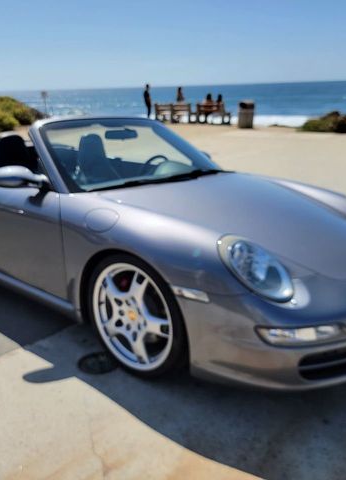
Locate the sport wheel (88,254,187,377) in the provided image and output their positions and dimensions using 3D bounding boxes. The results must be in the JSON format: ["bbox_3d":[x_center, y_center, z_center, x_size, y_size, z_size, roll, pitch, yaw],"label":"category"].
[{"bbox_3d":[-0.135,0.340,2.142,0.645,0.640,0.225,13,20,38],"label":"sport wheel"}]

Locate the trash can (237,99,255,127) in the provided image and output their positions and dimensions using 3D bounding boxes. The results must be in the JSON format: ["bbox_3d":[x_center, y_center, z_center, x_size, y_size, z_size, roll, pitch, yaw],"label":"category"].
[{"bbox_3d":[2.735,-4.687,16.533,0.610,0.954,0.610,1,19,9],"label":"trash can"}]

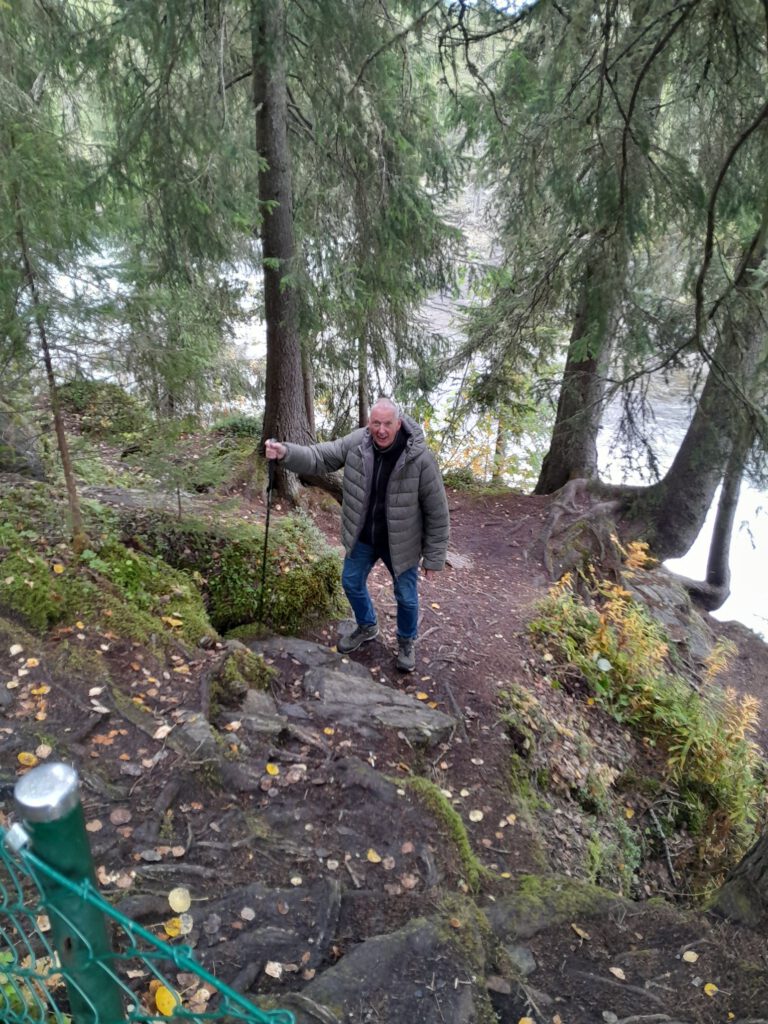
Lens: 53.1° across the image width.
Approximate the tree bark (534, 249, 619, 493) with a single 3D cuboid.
[{"bbox_3d":[1.900,-1.307,7.453,0.580,2.350,0.540,0,22,0],"label":"tree bark"}]

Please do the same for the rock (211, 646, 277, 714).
[{"bbox_3d":[-0.745,0.894,4.080,0.340,0.260,0.300,0,22,0],"label":"rock"}]

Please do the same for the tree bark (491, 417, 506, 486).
[{"bbox_3d":[1.280,-0.661,8.577,0.150,0.850,0.150,0,22,0],"label":"tree bark"}]

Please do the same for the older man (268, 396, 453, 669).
[{"bbox_3d":[-0.155,0.143,4.500,1.000,1.710,0.580,4,22,9],"label":"older man"}]

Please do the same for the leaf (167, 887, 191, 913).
[{"bbox_3d":[-0.569,1.073,2.130,0.060,0.010,0.070,0,37,0],"label":"leaf"}]

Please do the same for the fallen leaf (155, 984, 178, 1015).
[{"bbox_3d":[-0.517,1.162,1.830,0.056,0.012,0.075,0,37,0],"label":"fallen leaf"}]

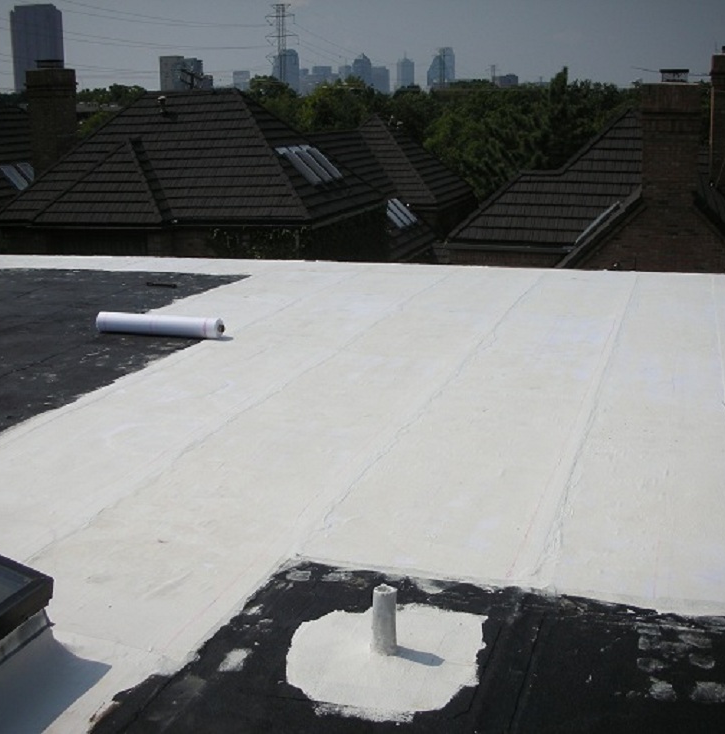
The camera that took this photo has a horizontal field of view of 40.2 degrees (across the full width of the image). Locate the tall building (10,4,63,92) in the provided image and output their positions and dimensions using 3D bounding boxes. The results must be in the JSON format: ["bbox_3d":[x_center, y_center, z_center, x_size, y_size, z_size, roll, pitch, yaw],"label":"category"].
[{"bbox_3d":[-439.173,-408.011,1365.149,66.000,171.000,58.000,-5,15,-16],"label":"tall building"}]

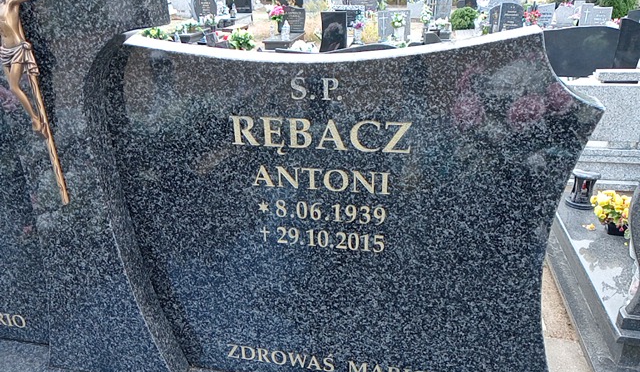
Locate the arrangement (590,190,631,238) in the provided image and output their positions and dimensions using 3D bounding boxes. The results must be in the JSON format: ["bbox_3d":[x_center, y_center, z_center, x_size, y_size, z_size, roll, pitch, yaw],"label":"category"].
[{"bbox_3d":[1.519,0.146,2.700,0.215,0.245,0.200,3,23,11],"label":"arrangement"}]

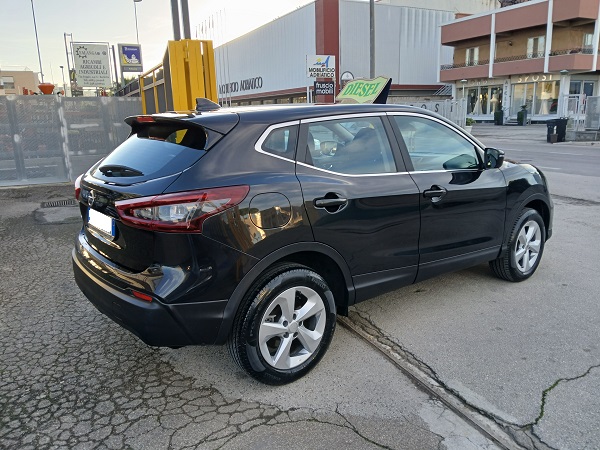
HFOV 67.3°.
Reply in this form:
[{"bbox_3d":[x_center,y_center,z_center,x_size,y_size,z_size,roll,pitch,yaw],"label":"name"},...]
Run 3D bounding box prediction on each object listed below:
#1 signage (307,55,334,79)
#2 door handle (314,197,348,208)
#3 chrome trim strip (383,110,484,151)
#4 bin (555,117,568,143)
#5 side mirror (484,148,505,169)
[{"bbox_3d":[1.661,-12.660,36.000,2.500,1.780,0.150,-7,15,-23],"label":"signage"},{"bbox_3d":[0.177,-0.114,2.495,0.220,0.050,0.060,-10,15,-36],"label":"door handle"},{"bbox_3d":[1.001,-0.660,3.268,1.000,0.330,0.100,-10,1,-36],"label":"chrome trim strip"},{"bbox_3d":[11.211,-4.064,19.300,0.620,1.030,0.530,-13,18,-39],"label":"bin"},{"bbox_3d":[1.442,-0.484,3.335,0.115,0.155,0.190,-5,13,-20],"label":"side mirror"}]

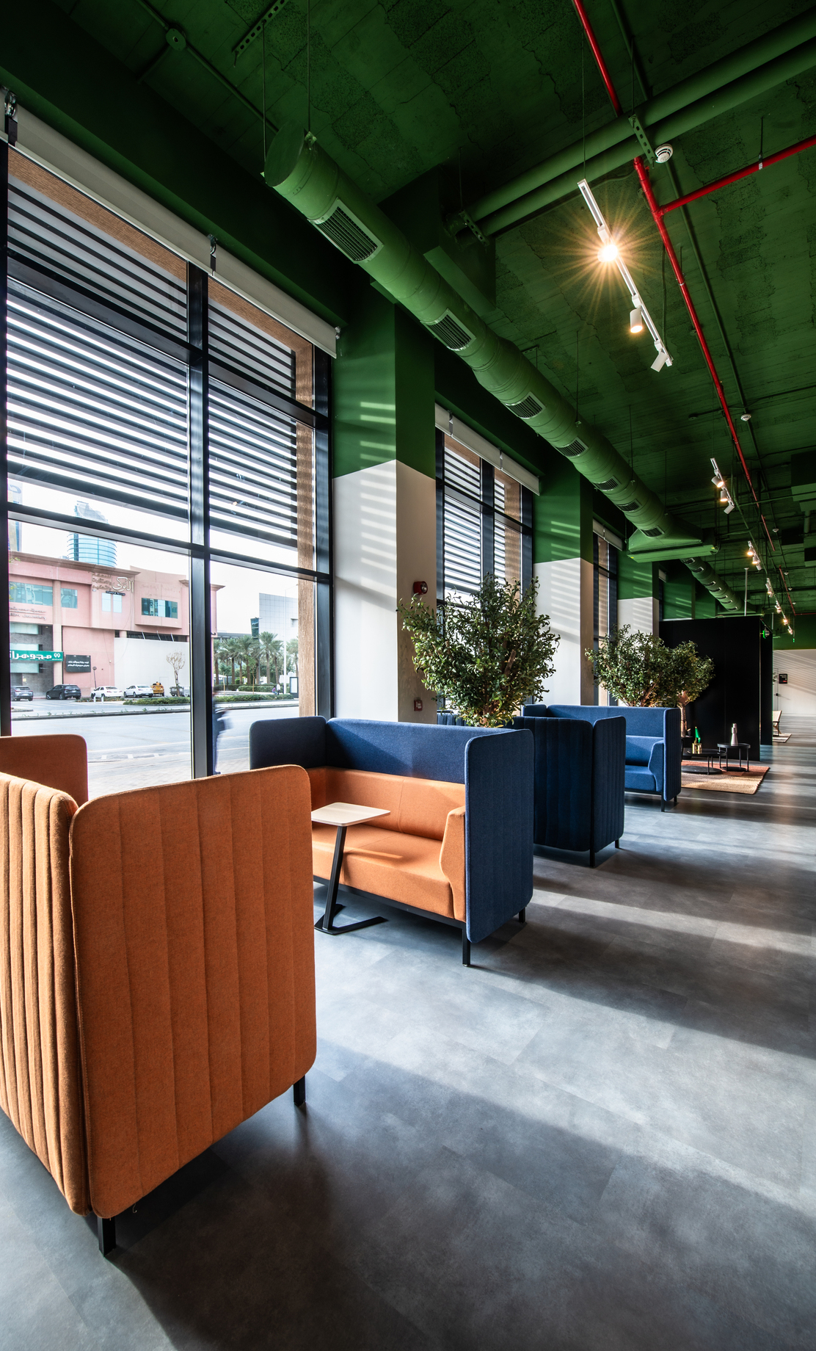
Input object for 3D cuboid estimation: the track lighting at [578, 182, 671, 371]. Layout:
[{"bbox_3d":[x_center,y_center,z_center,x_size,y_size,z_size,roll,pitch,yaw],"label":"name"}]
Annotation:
[{"bbox_3d":[1.511,-2.458,3.497,0.126,0.184,1.992,-2,-2,38],"label":"track lighting"}]

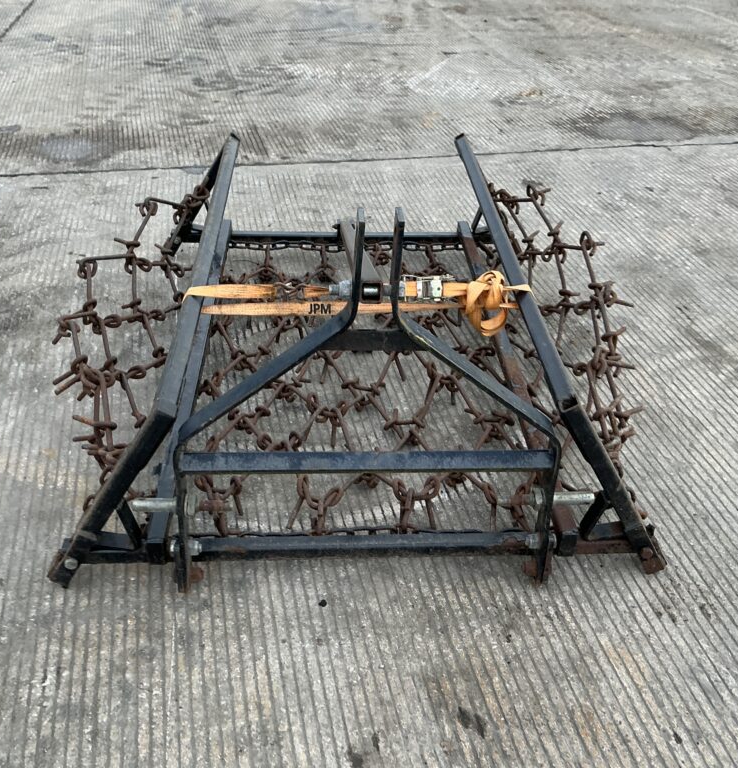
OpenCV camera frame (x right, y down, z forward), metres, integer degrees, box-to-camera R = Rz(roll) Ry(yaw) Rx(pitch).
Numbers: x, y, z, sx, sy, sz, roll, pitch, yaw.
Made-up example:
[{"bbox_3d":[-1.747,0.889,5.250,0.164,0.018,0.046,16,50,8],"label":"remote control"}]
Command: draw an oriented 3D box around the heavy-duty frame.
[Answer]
[{"bbox_3d":[-0.035,-0.315,2.052,1.215,0.726,1.558,0,35,-3],"label":"heavy-duty frame"}]

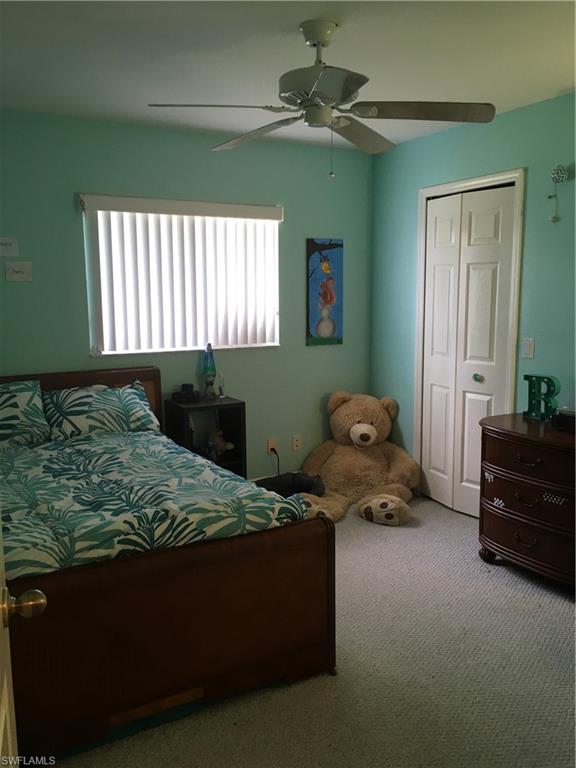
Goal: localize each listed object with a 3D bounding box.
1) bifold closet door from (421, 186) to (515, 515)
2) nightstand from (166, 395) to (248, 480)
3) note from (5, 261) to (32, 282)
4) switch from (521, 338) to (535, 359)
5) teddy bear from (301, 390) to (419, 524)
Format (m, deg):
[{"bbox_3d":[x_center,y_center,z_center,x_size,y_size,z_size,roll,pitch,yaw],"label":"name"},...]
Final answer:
[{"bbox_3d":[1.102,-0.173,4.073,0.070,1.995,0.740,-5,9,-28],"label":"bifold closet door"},{"bbox_3d":[-0.526,0.474,4.216,0.410,0.730,0.310,-5,9,-28],"label":"nightstand"},{"bbox_3d":[-1.541,-0.643,3.694,0.140,0.107,0.004,-5,9,-28],"label":"note"},{"bbox_3d":[1.335,-0.193,3.592,0.011,0.115,0.075,-5,9,-28],"label":"switch"},{"bbox_3d":[0.462,0.444,4.315,0.770,0.750,0.750,0,8,4],"label":"teddy bear"}]

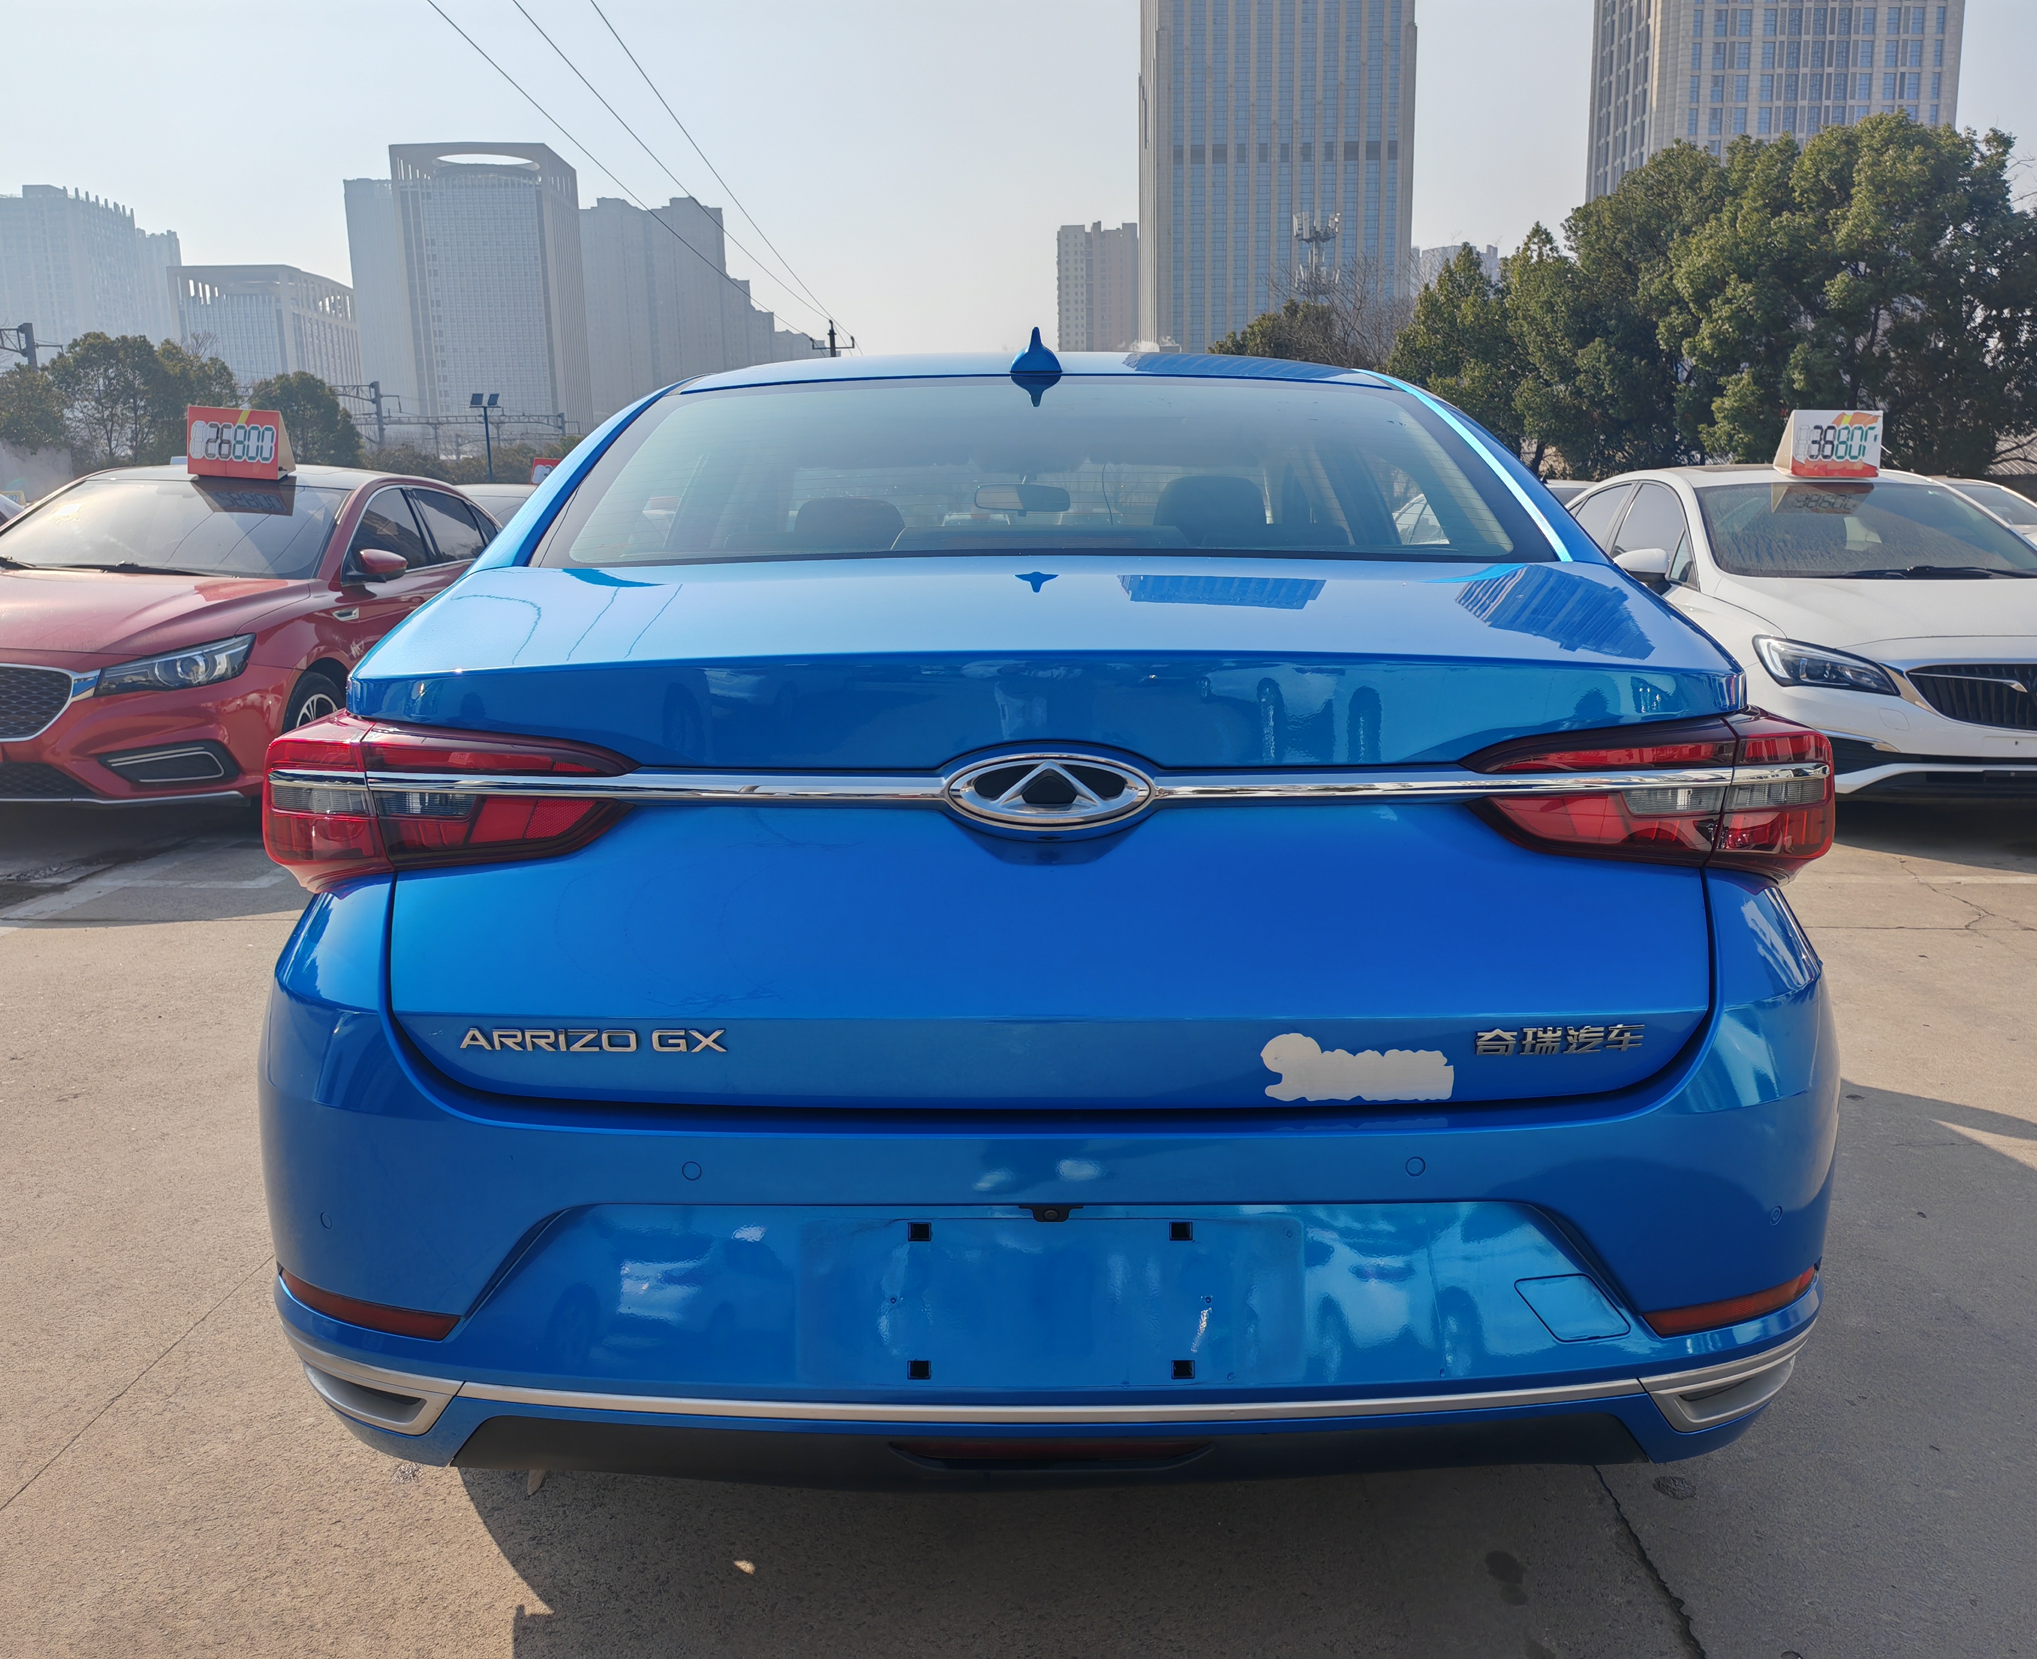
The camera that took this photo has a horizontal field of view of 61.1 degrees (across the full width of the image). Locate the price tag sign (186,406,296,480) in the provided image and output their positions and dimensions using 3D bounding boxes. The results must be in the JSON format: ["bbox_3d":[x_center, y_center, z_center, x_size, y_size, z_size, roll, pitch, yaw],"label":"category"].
[{"bbox_3d":[-3.480,-1.730,7.729,0.400,0.310,0.200,-1,11,-5],"label":"price tag sign"}]

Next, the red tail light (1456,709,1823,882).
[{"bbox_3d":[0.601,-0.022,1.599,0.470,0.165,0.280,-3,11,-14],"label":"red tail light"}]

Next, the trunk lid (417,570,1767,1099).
[{"bbox_3d":[0.028,-0.055,1.749,1.280,0.430,0.760,-1,10,0],"label":"trunk lid"}]

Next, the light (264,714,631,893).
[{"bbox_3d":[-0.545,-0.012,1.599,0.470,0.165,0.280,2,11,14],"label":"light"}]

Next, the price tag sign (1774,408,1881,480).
[{"bbox_3d":[3.674,-1.751,7.838,0.400,0.310,0.200,0,11,3],"label":"price tag sign"}]

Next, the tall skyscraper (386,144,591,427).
[{"bbox_3d":[-141.836,-133.059,471.421,39.900,94.700,36.000,-1,10,0],"label":"tall skyscraper"}]

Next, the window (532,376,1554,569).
[{"bbox_3d":[0.024,-0.515,2.356,1.240,0.110,0.660,-1,35,0],"label":"window"}]

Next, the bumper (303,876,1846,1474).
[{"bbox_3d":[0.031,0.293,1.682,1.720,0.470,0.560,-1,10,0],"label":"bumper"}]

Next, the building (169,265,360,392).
[{"bbox_3d":[-206.618,-118.774,478.032,30.000,65.300,44.000,-1,10,0],"label":"building"}]

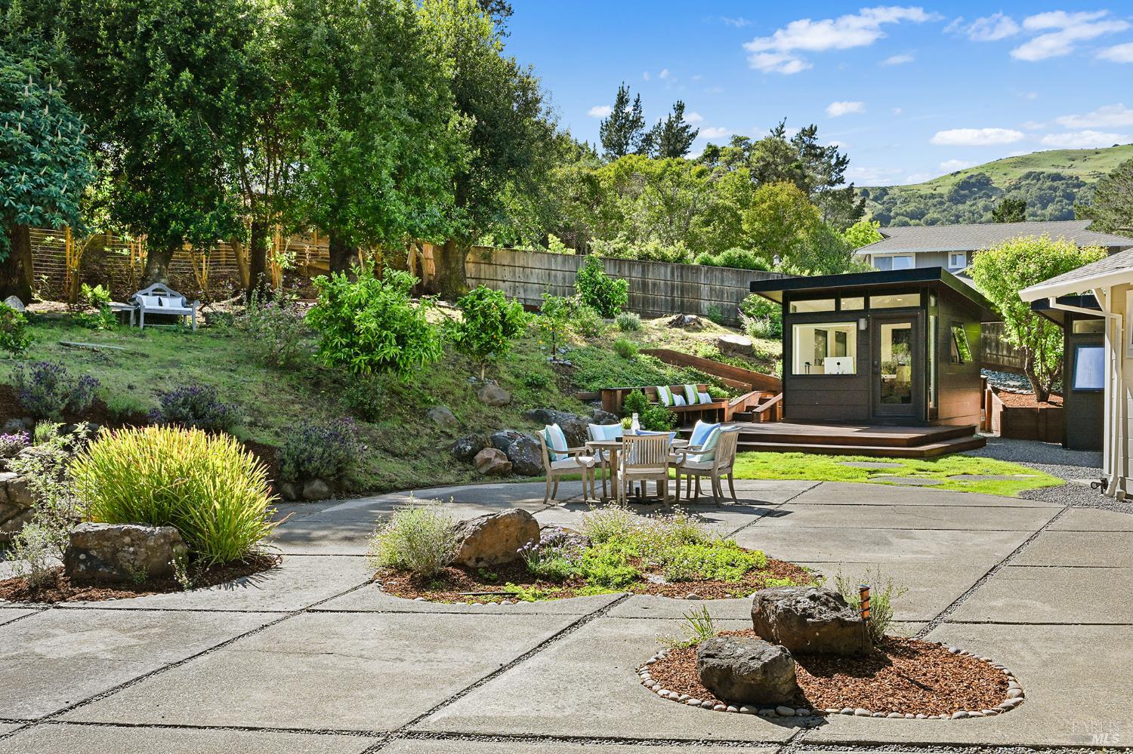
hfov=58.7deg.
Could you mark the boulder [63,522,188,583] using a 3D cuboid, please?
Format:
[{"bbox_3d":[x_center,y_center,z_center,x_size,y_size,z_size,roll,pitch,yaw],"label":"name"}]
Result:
[{"bbox_3d":[-3.437,1.371,7.850,0.900,0.420,0.550,0,0,-12],"label":"boulder"}]

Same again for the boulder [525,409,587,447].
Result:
[{"bbox_3d":[-0.188,0.880,17.100,1.100,0.700,0.800,0,0,0],"label":"boulder"}]

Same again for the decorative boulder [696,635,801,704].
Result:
[{"bbox_3d":[0.885,1.414,4.903,0.490,0.270,0.380,0,0,9],"label":"decorative boulder"}]

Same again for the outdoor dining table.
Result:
[{"bbox_3d":[0.898,1.182,12.903,1.280,0.730,1.280,0,0,0],"label":"outdoor dining table"}]

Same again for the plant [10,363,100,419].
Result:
[{"bbox_3d":[-6.207,0.161,12.200,1.000,0.710,0.880,0,0,-27],"label":"plant"}]

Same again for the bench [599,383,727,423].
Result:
[{"bbox_3d":[2.130,0.660,20.100,0.650,0.830,4.900,0,0,29],"label":"bench"}]

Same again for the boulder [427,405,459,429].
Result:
[{"bbox_3d":[-2.061,0.672,16.800,0.550,0.420,0.450,0,0,0],"label":"boulder"}]

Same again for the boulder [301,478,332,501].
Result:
[{"bbox_3d":[-3.144,1.430,12.703,0.380,0.300,0.320,0,0,-11],"label":"boulder"}]

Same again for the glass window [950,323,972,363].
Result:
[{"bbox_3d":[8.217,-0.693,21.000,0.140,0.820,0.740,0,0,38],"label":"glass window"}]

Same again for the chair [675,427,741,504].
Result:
[{"bbox_3d":[1.720,1.098,12.352,0.610,0.890,0.600,0,0,41],"label":"chair"}]

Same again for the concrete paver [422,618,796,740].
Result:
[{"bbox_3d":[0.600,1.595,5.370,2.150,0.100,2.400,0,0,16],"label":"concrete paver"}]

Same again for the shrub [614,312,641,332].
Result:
[{"bbox_3d":[1.657,-1.500,27.500,0.730,0.560,0.680,0,0,0],"label":"shrub"}]

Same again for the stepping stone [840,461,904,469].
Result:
[{"bbox_3d":[4.982,1.443,16.400,1.030,0.060,0.800,0,0,0],"label":"stepping stone"}]

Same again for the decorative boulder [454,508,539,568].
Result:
[{"bbox_3d":[-0.606,1.334,8.450,0.760,0.460,0.560,0,0,0],"label":"decorative boulder"}]

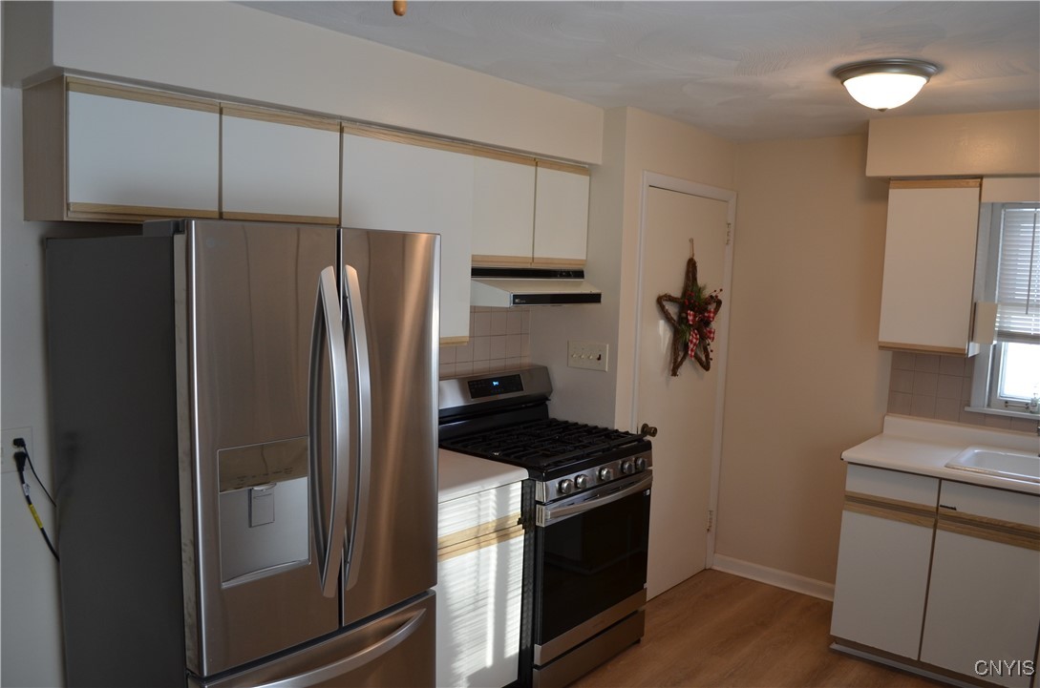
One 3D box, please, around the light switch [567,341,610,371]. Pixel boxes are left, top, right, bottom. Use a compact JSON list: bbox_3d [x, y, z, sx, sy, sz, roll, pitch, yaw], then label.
[{"bbox_3d":[0.302,0.055,3.520,0.223,0.121,0.012,7,8,40],"label":"light switch"}]

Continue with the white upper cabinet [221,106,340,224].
[{"bbox_3d":[-0.815,-0.529,2.395,0.334,0.318,0.410,7,8,40],"label":"white upper cabinet"}]

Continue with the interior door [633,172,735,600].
[{"bbox_3d":[0.798,0.270,3.922,0.040,2.030,0.798,7,8,40],"label":"interior door"}]

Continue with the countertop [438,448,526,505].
[{"bbox_3d":[-0.405,0.471,2.812,0.615,0.042,0.611,7,8,40],"label":"countertop"}]

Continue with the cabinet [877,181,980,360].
[{"bbox_3d":[1.815,-0.331,3.381,0.371,0.740,0.313,7,8,40],"label":"cabinet"}]

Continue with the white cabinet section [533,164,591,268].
[{"bbox_3d":[0.060,-0.575,3.509,0.334,0.451,0.395,6,8,40],"label":"white cabinet section"}]

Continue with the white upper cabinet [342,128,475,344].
[{"bbox_3d":[-0.501,-0.358,2.798,0.334,0.731,0.600,7,8,40],"label":"white upper cabinet"}]

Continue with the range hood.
[{"bbox_3d":[-0.026,-0.255,3.279,0.452,0.155,0.738,7,8,40],"label":"range hood"}]

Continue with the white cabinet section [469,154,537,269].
[{"bbox_3d":[-0.188,-0.552,3.219,0.334,0.451,0.369,6,8,40],"label":"white cabinet section"}]

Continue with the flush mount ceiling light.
[{"bbox_3d":[1.187,-0.837,2.525,0.356,0.134,0.356,7,8,40],"label":"flush mount ceiling light"}]

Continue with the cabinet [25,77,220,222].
[{"bbox_3d":[-1.065,-0.491,2.087,0.334,0.347,0.410,7,8,40],"label":"cabinet"}]

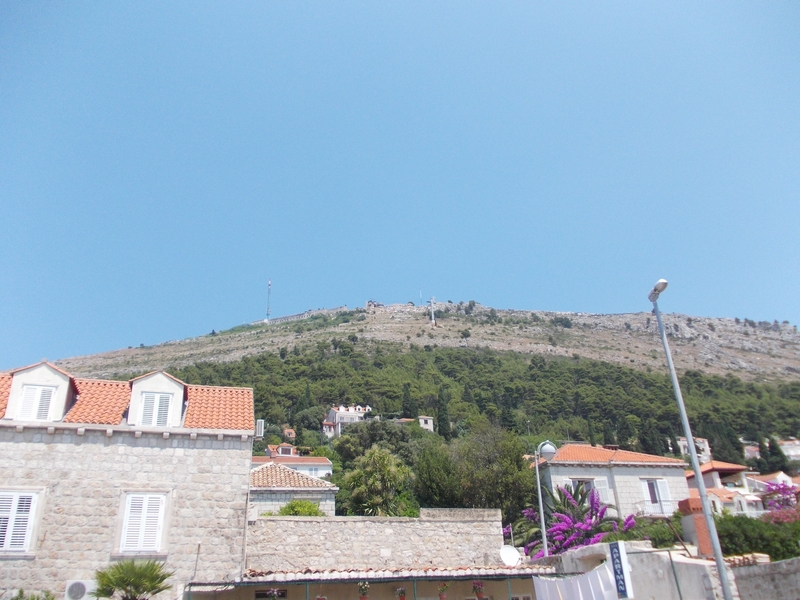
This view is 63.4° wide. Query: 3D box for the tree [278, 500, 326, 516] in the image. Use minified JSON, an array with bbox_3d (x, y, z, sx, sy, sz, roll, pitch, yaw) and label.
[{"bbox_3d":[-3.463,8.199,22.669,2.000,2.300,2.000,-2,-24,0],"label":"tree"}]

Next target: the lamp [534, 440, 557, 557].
[{"bbox_3d":[4.560,6.459,19.487,0.680,4.400,0.480,-2,-24,0],"label":"lamp"}]

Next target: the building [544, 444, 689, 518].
[{"bbox_3d":[12.560,13.715,43.415,10.300,7.900,8.400,6,-25,-17],"label":"building"}]

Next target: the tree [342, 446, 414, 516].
[{"bbox_3d":[-0.951,8.506,27.412,3.100,4.600,3.000,-2,-24,0],"label":"tree"}]

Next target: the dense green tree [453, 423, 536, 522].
[{"bbox_3d":[4.406,8.591,29.150,4.100,6.100,4.000,-2,-24,0],"label":"dense green tree"}]

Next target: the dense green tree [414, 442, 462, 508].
[{"bbox_3d":[1.874,9.163,29.811,2.700,5.150,2.700,-2,-24,0],"label":"dense green tree"}]

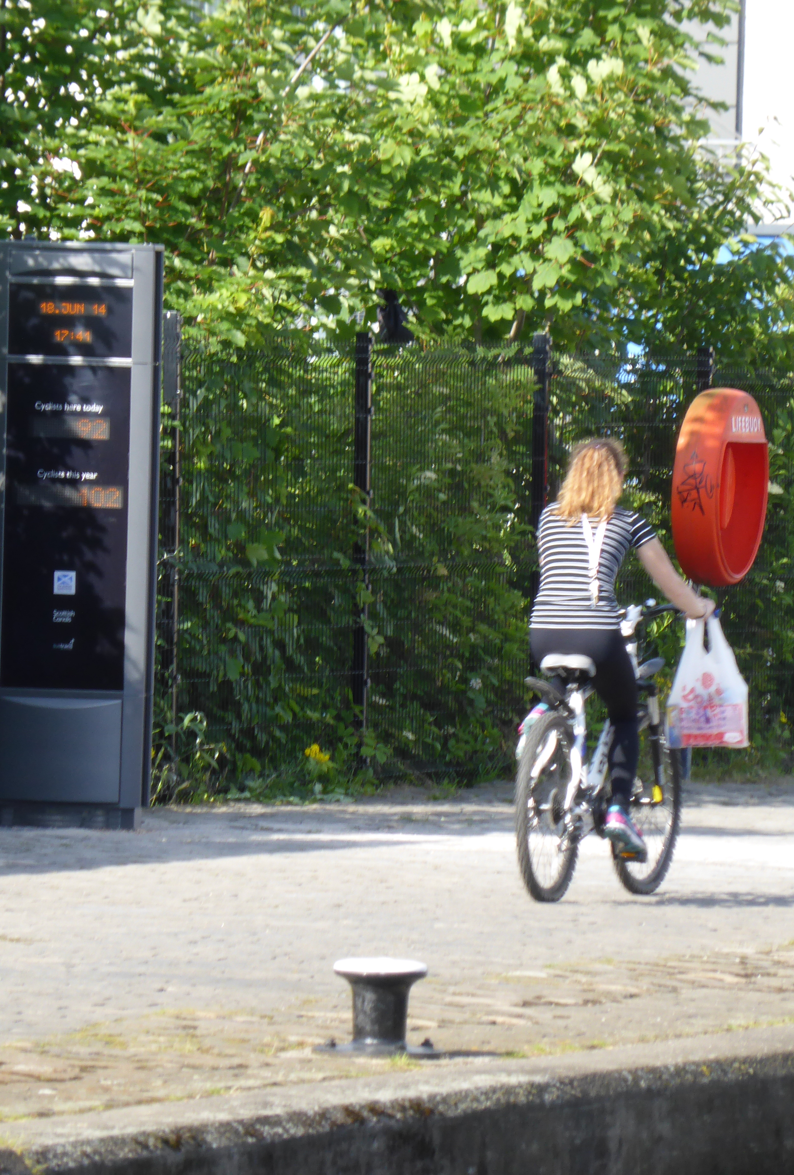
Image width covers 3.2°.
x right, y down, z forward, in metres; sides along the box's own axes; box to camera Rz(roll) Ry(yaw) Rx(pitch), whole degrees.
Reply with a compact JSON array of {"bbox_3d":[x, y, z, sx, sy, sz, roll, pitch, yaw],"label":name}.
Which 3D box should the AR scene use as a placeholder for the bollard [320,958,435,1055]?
[{"bbox_3d":[-0.043,1.141,38.600,0.360,0.255,0.360,1,1,0],"label":"bollard"}]

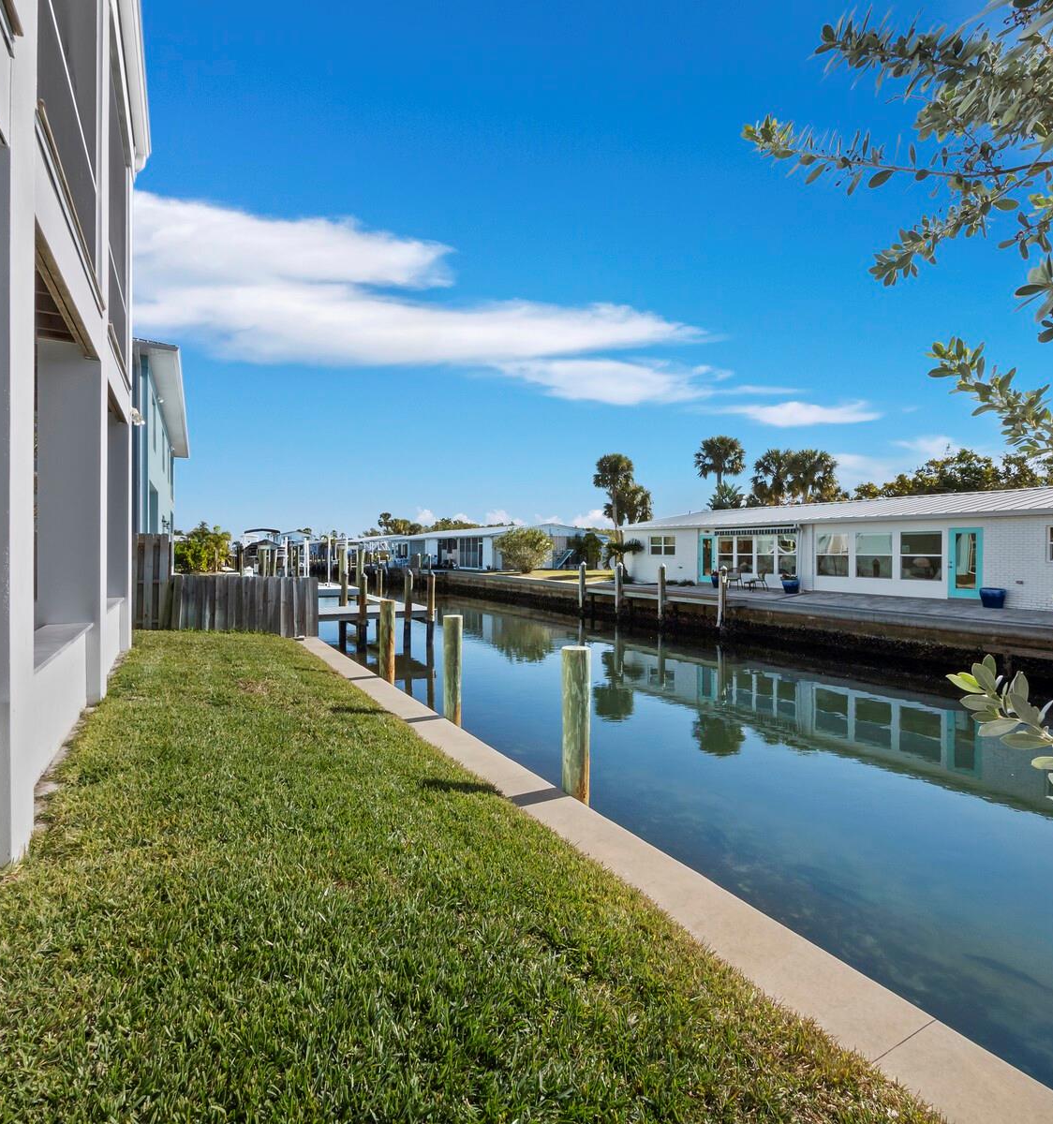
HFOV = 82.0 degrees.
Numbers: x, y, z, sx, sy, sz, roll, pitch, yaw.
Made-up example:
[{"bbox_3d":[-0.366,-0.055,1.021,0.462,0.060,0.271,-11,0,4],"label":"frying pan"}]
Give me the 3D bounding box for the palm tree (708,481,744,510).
[{"bbox_3d":[12.808,-2.124,39.039,2.700,6.144,2.700,0,1,-30],"label":"palm tree"}]

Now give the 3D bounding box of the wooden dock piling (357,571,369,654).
[{"bbox_3d":[-4.493,1.373,16.613,0.230,2.137,0.230,0,1,-30],"label":"wooden dock piling"}]

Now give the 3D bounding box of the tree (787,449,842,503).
[{"bbox_3d":[17.761,-2.974,37.450,3.500,7.991,3.500,0,1,-30],"label":"tree"}]

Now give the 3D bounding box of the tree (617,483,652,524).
[{"bbox_3d":[8.961,-2.933,51.546,3.600,7.361,3.600,0,1,-30],"label":"tree"}]

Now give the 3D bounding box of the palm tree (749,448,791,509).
[{"bbox_3d":[16.380,-3.319,40.654,3.500,8.571,3.500,0,1,-30],"label":"palm tree"}]

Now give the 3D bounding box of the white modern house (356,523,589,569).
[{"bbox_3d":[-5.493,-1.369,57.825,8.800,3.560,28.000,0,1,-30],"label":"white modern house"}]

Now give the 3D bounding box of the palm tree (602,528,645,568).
[{"bbox_3d":[4.798,-0.247,30.216,2.150,2.538,2.150,0,1,-30],"label":"palm tree"}]

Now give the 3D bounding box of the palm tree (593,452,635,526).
[{"bbox_3d":[7.141,-4.116,50.061,3.400,9.726,3.400,1,1,0],"label":"palm tree"}]

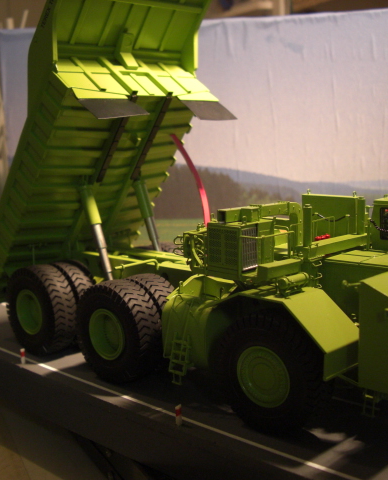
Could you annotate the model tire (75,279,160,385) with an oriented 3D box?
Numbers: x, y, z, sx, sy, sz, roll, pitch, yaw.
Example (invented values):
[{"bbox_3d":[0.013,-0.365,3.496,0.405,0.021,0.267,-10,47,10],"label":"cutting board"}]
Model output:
[{"bbox_3d":[-0.054,0.066,0.493,0.071,0.071,0.024,7,12,44],"label":"model tire"}]

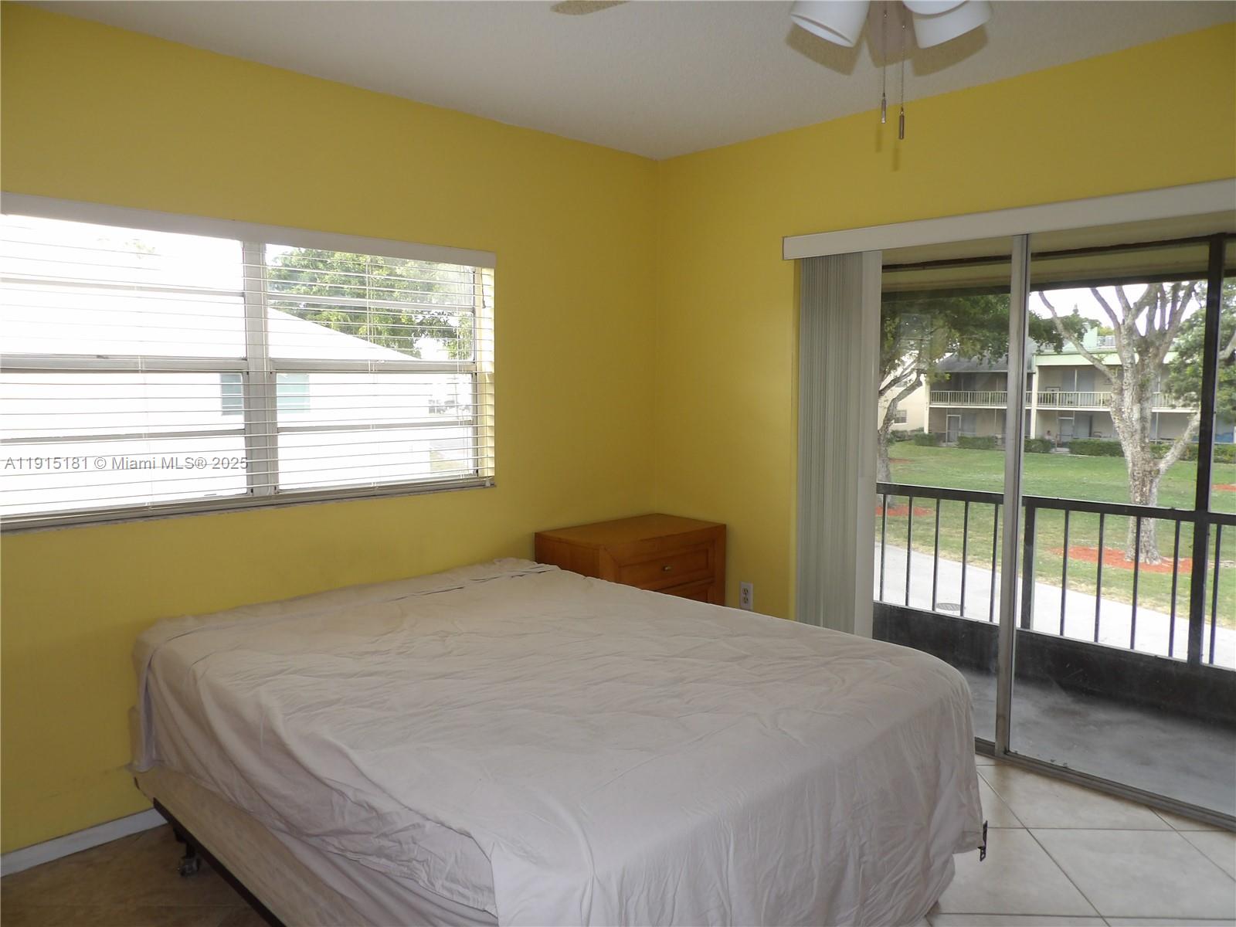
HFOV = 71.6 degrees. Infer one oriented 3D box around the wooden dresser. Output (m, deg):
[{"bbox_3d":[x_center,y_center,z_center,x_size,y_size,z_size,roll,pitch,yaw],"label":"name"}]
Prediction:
[{"bbox_3d":[0.068,0.666,3.818,0.745,0.757,0.435,-6,8,-43],"label":"wooden dresser"}]

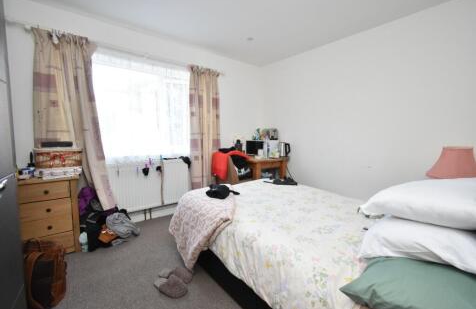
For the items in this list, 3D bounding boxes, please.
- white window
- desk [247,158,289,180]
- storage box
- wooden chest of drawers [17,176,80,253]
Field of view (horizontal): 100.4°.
[{"bbox_3d":[-1.198,-0.552,2.535,1.270,1.210,0.100,-4,8,-38],"label":"white window"},{"bbox_3d":[0.311,0.450,3.344,0.750,0.755,0.660,-4,8,-38],"label":"desk"},{"bbox_3d":[-1.722,0.037,1.920,0.325,0.155,0.220,-4,8,-38],"label":"storage box"},{"bbox_3d":[-1.843,0.578,1.874,0.580,0.745,0.365,-4,8,-38],"label":"wooden chest of drawers"}]

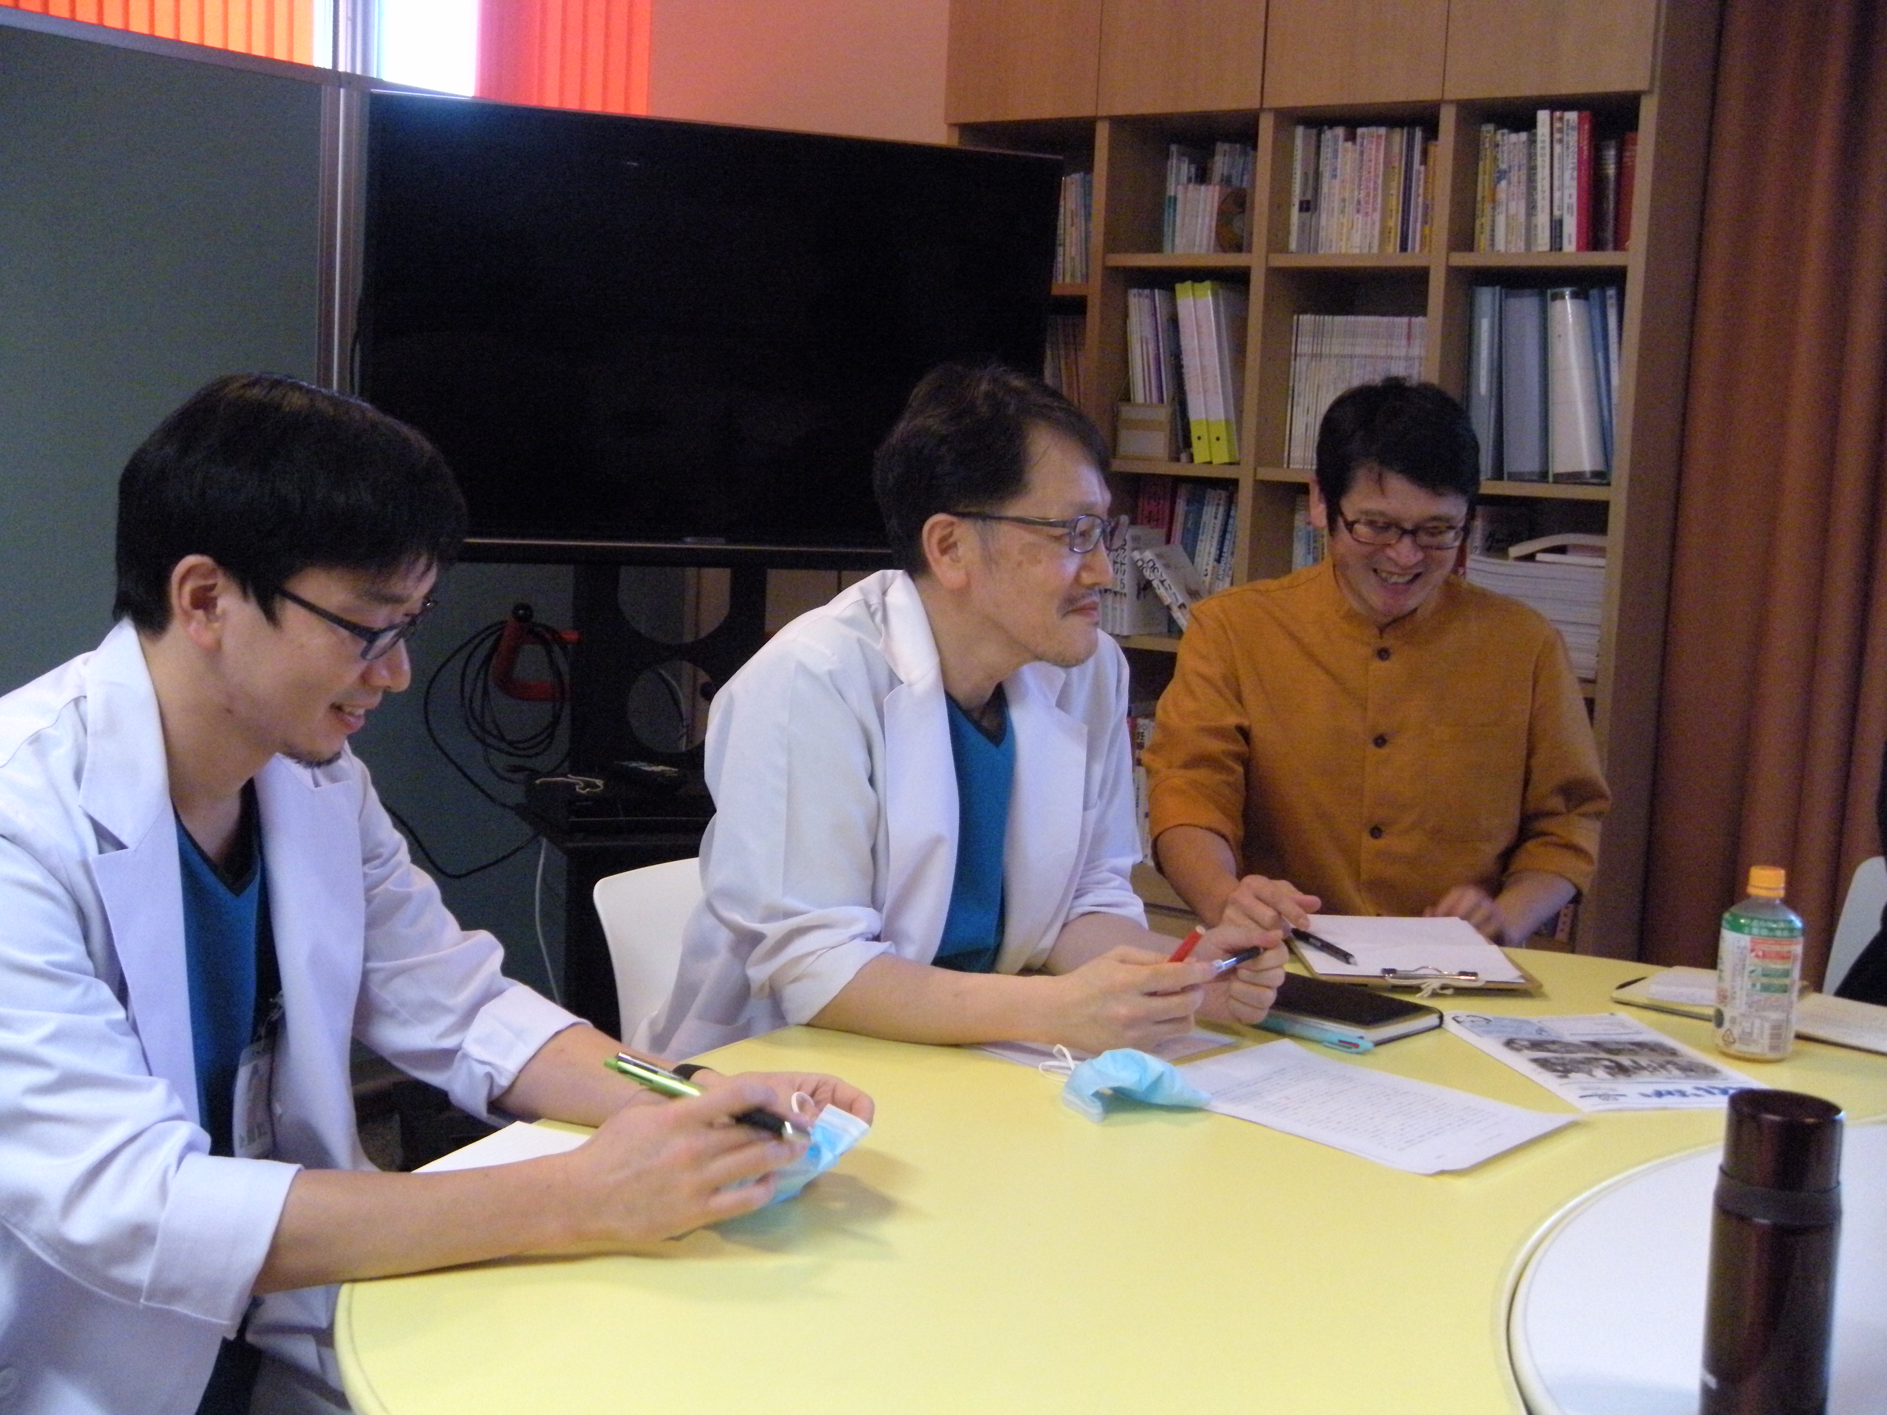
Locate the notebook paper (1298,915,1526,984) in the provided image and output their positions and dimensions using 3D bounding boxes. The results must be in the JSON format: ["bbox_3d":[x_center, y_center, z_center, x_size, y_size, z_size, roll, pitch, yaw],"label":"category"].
[{"bbox_3d":[0.467,0.242,2.461,0.210,0.008,0.295,3,7,0],"label":"notebook paper"}]

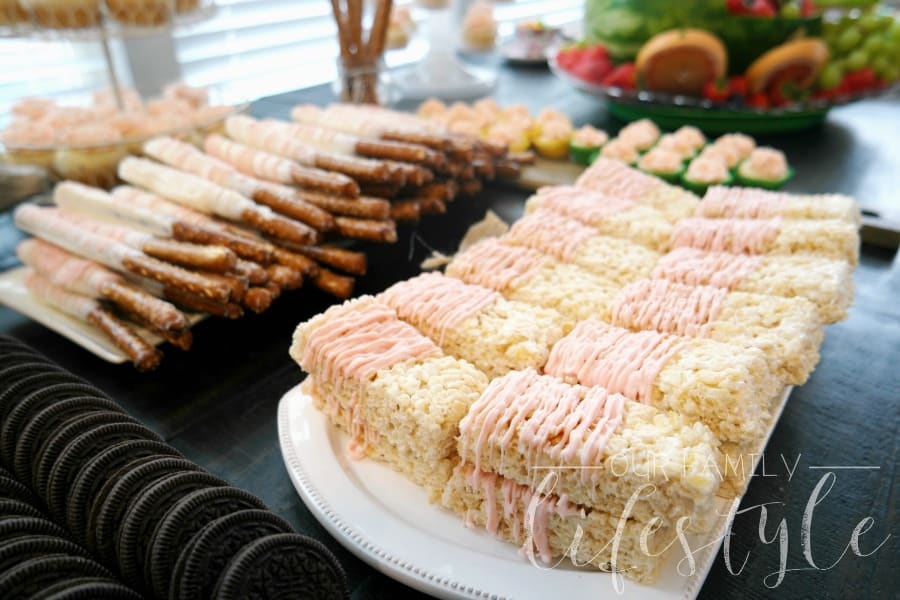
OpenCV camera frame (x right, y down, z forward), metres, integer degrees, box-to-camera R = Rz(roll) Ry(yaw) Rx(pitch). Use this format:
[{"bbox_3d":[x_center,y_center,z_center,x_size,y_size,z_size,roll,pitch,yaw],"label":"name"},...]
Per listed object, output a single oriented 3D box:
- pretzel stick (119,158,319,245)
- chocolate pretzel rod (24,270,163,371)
[{"bbox_3d":[-0.169,-0.070,0.421,0.189,0.017,0.017,20,36,24],"label":"pretzel stick"},{"bbox_3d":[-0.206,0.008,0.336,0.145,0.014,0.014,21,37,33],"label":"chocolate pretzel rod"}]

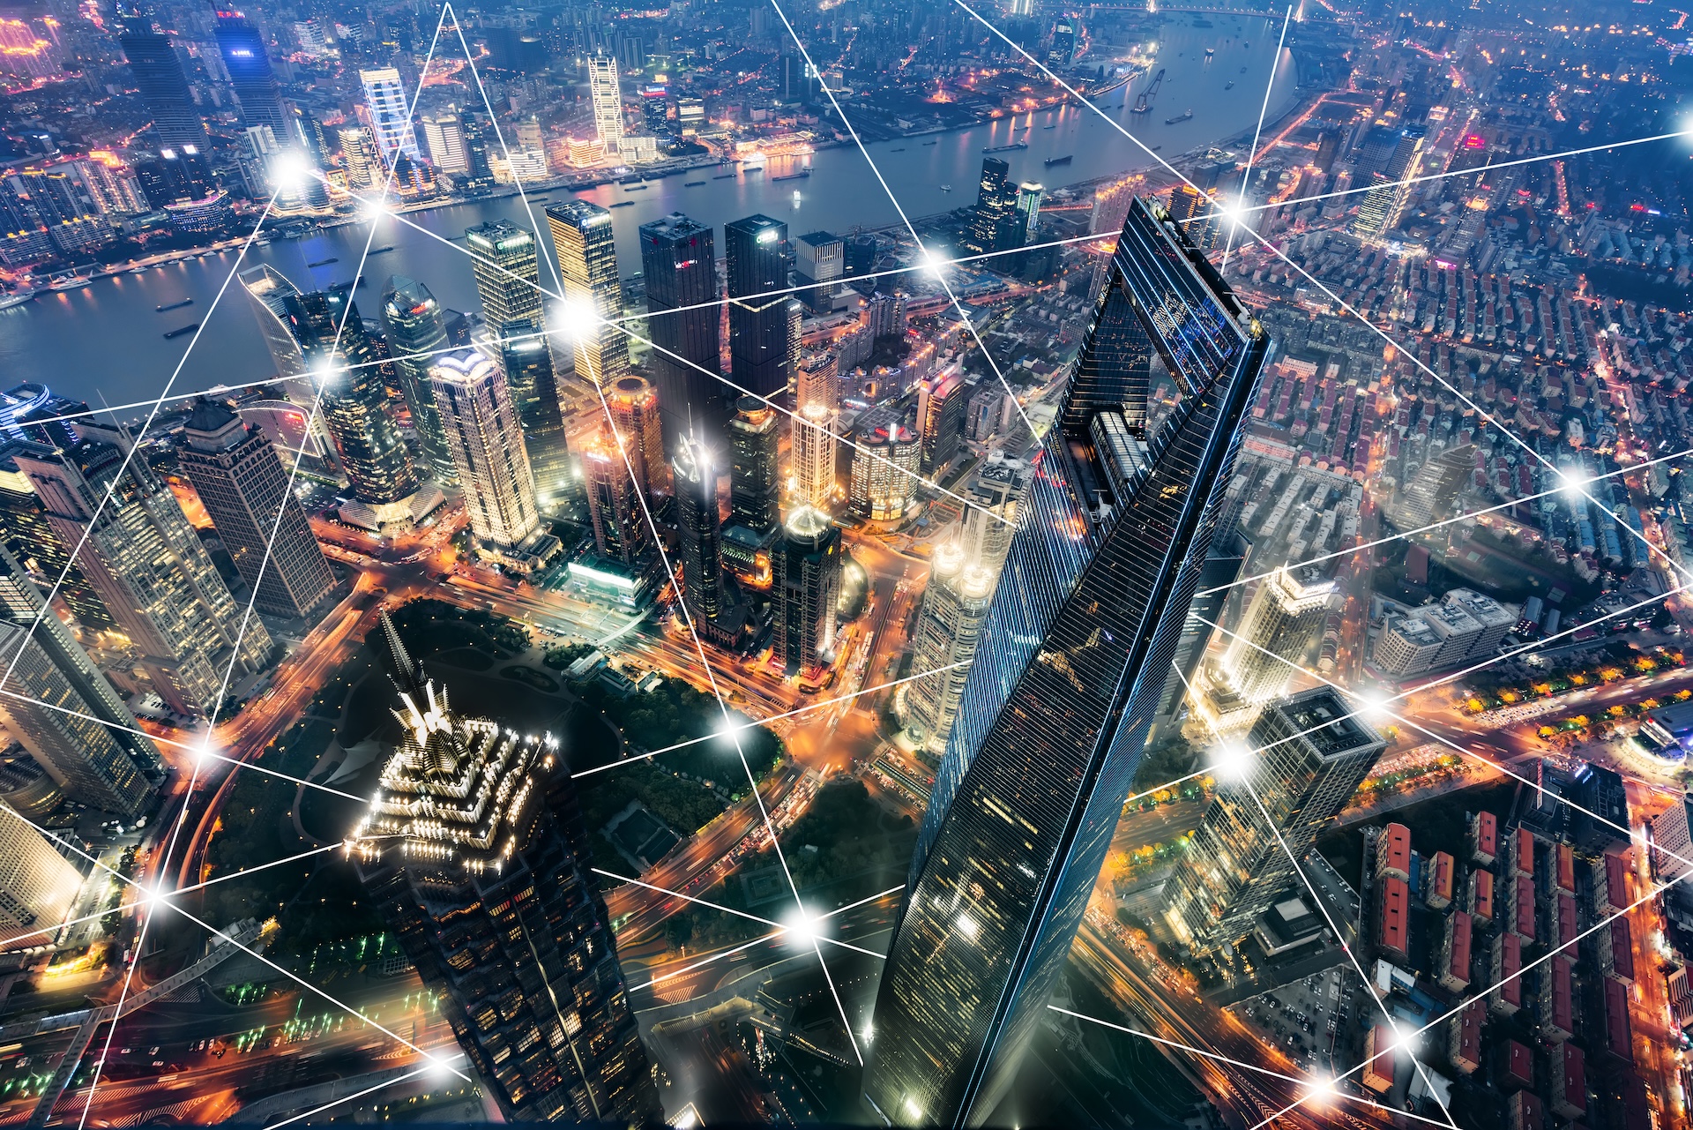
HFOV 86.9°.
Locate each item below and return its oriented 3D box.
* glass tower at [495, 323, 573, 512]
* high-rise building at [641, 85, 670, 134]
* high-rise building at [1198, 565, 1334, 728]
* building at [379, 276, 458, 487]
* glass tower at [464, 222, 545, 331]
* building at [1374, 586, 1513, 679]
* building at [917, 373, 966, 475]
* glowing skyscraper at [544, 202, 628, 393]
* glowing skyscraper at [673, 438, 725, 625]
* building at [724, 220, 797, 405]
[{"bbox_3d":[-297.870,-137.770,853.620,38.000,186.000,38.000,-18,46,-22],"label":"glass tower"},{"bbox_3d":[-391.100,-931.690,1829.570,42.820,82.000,26.770,-26,49,-29],"label":"high-rise building"},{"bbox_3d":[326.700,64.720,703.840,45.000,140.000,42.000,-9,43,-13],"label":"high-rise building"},{"bbox_3d":[-401.110,-170.670,868.670,41.000,206.000,41.000,20,44,18],"label":"building"},{"bbox_3d":[-361.170,-268.730,982.740,48.000,196.000,46.000,30,48,27],"label":"glass tower"},{"bbox_3d":[529.420,58.800,802.690,117.000,36.000,49.000,-10,43,-15],"label":"building"},{"bbox_3d":[98.060,-151.790,958.470,27.660,104.000,47.950,25,46,23],"label":"building"},{"bbox_3d":[-295.640,-311.690,1041.130,51.000,200.160,46.200,29,47,26],"label":"glowing skyscraper"},{"bbox_3d":[-117.800,-23.830,724.940,28.000,201.000,28.000,30,48,27],"label":"glowing skyscraper"},{"bbox_3d":[-96.640,-272.670,997.640,42.000,214.000,45.000,30,48,27],"label":"building"}]

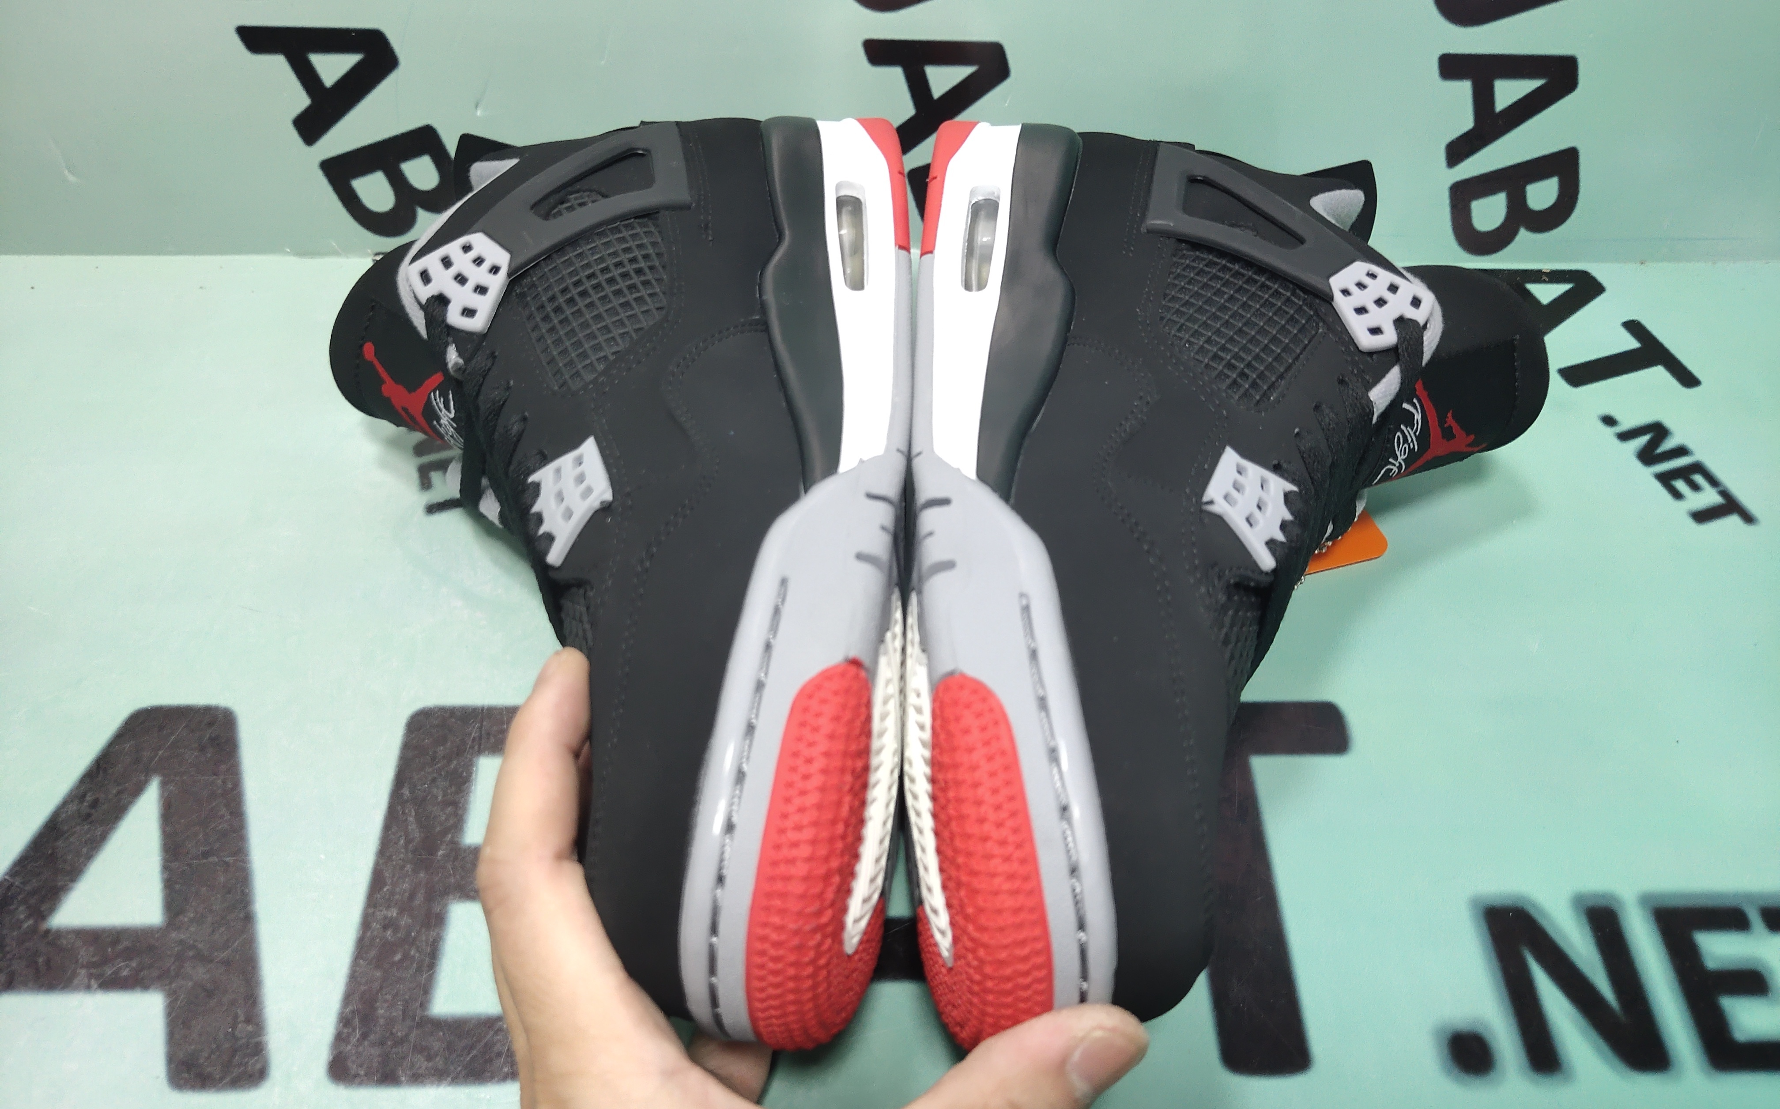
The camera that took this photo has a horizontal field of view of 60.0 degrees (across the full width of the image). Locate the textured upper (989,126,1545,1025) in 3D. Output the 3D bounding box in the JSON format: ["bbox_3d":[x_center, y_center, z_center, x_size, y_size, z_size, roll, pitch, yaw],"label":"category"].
[{"bbox_3d":[0.111,-0.011,0.428,0.153,0.100,0.281,-4,53,4],"label":"textured upper"}]

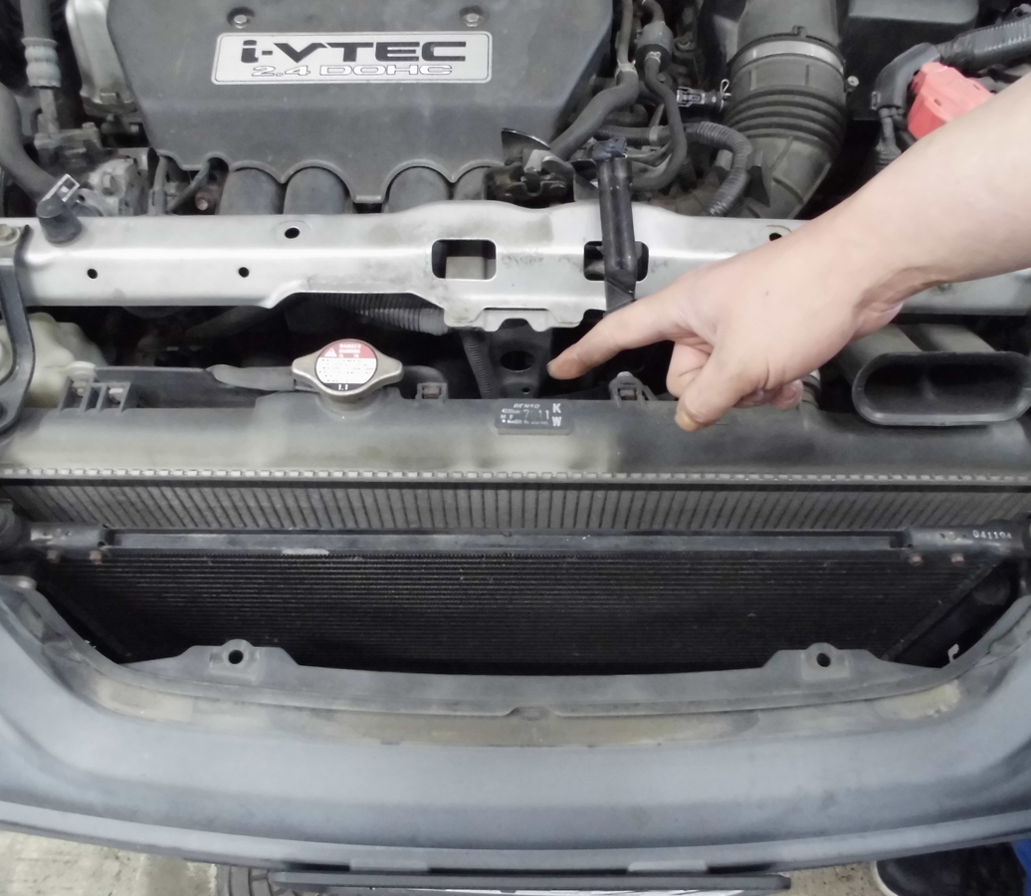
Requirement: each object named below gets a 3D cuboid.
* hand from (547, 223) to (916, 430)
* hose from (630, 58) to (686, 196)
[{"bbox_3d":[0.117,-0.062,0.470,0.185,0.072,0.080,-19,57,16],"label":"hand"},{"bbox_3d":[0.112,-0.264,0.730,0.055,0.075,0.090,1,58,0],"label":"hose"}]

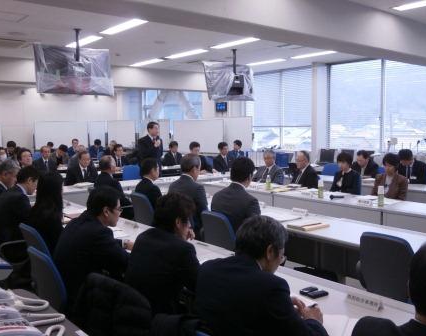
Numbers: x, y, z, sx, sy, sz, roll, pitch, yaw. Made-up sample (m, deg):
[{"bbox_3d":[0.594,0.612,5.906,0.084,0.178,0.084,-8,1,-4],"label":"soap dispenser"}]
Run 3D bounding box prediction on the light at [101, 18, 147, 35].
[{"bbox_3d":[-1.419,-2.225,7.334,0.240,0.090,1.240,-4,6,-38],"label":"light"}]

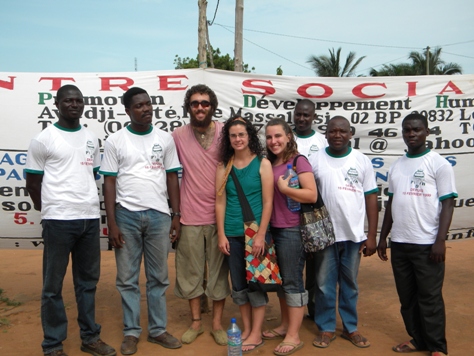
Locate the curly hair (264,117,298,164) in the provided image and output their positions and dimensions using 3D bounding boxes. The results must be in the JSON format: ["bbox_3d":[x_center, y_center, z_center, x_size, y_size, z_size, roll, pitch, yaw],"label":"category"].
[{"bbox_3d":[0.313,-0.264,3.950,0.240,0.340,0.240,1,2,18],"label":"curly hair"}]

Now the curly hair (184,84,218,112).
[{"bbox_3d":[-0.255,-0.572,4.040,0.240,0.210,0.240,0,4,-3],"label":"curly hair"}]

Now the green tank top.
[{"bbox_3d":[0.045,0.126,3.920,0.300,0.570,0.230,0,2,7],"label":"green tank top"}]

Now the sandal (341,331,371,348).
[{"bbox_3d":[0.835,1.139,3.960,0.100,0.075,0.260,-1,3,-31],"label":"sandal"}]

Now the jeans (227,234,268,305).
[{"bbox_3d":[0.077,0.610,3.940,0.300,0.550,0.250,1,2,13],"label":"jeans"}]

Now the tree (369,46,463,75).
[{"bbox_3d":[12.800,-5.400,40.000,7.000,8.000,6.500,0,4,0],"label":"tree"}]

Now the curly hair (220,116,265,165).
[{"bbox_3d":[0.032,-0.270,3.940,0.320,0.350,0.260,0,2,5],"label":"curly hair"}]

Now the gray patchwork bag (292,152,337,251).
[{"bbox_3d":[0.555,0.180,3.970,0.310,0.690,0.140,-1,3,-24],"label":"gray patchwork bag"}]

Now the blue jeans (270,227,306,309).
[{"bbox_3d":[0.359,0.594,3.950,0.310,0.580,0.280,1,3,30],"label":"blue jeans"}]

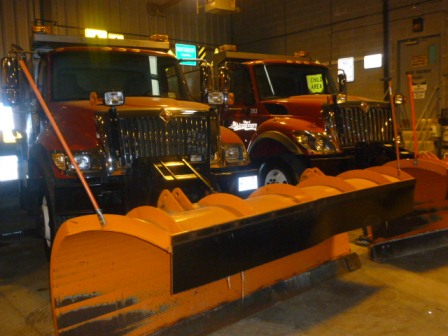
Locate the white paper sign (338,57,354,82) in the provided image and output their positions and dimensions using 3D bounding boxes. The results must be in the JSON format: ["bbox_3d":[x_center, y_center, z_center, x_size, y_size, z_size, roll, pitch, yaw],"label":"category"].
[{"bbox_3d":[3.136,-2.496,10.600,0.020,0.610,0.460,-7,8,-39],"label":"white paper sign"}]

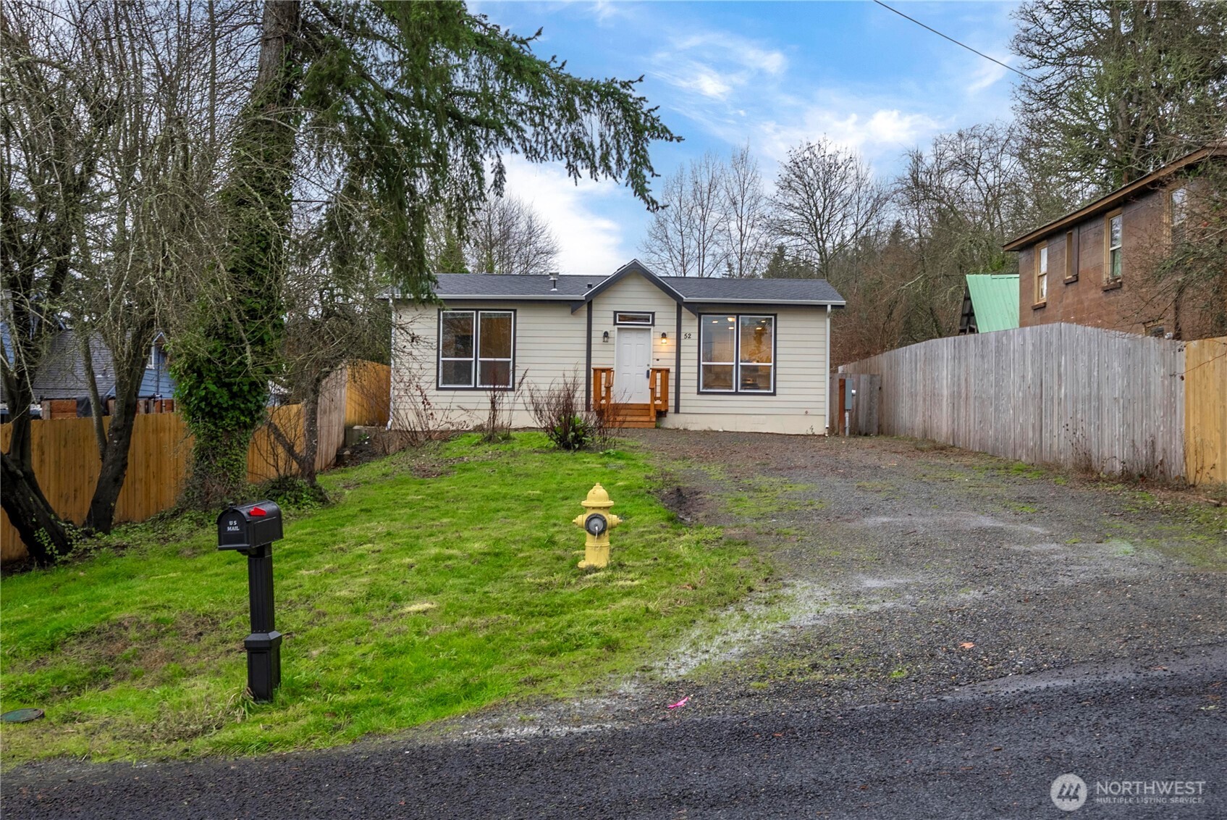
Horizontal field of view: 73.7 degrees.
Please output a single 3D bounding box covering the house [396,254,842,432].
[{"bbox_3d":[0.040,-1.780,25.700,12.350,4.850,8.200,1,-1,2],"label":"house"}]

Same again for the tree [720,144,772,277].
[{"bbox_3d":[8.030,-7.800,50.000,3.400,16.800,3.400,1,-1,0],"label":"tree"}]

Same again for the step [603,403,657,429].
[{"bbox_3d":[0.420,0.140,21.250,1.350,0.660,1.200,1,-1,2],"label":"step"}]

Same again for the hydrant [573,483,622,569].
[{"bbox_3d":[-0.142,1.010,7.150,0.440,0.745,0.410,1,-1,2],"label":"hydrant"}]

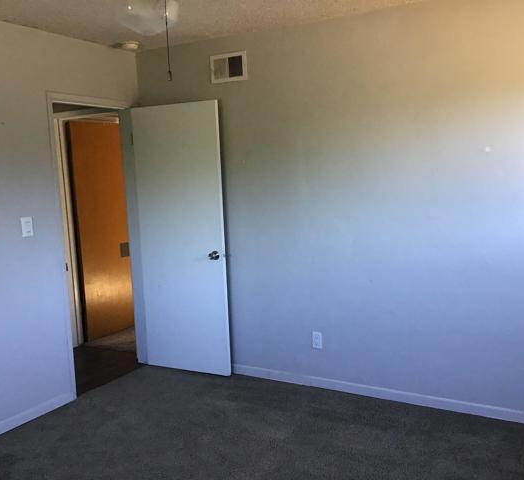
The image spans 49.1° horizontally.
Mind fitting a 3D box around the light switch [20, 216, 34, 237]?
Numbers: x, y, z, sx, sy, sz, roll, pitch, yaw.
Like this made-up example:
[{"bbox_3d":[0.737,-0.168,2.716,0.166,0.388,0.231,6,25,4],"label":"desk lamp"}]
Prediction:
[{"bbox_3d":[-1.460,-0.083,3.578,0.018,0.118,0.077,2,8,30],"label":"light switch"}]

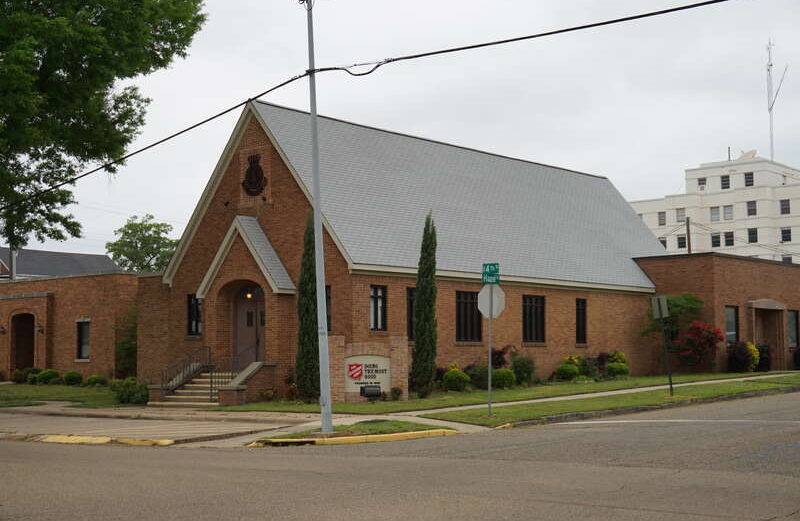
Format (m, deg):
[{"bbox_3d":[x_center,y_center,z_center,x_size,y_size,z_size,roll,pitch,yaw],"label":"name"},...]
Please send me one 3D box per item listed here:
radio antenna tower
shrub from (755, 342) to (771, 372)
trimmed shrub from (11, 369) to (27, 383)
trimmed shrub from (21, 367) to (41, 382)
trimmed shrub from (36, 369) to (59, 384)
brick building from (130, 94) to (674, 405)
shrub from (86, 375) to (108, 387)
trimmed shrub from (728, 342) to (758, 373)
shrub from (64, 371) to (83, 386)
[{"bbox_3d":[46.523,-19.523,140.000,2.400,15.500,1.200,-5,-7,42],"label":"radio antenna tower"},{"bbox_3d":[14.284,3.783,44.644,0.800,1.100,0.750,-5,-7,42],"label":"shrub"},{"bbox_3d":[-13.805,4.162,41.000,0.600,0.500,0.600,-5,-7,42],"label":"trimmed shrub"},{"bbox_3d":[-13.208,4.075,40.500,0.720,0.550,0.700,-5,-7,42],"label":"trimmed shrub"},{"bbox_3d":[-12.383,4.075,39.800,0.780,0.560,0.720,-5,-7,42],"label":"trimmed shrub"},{"bbox_3d":[1.408,0.276,42.701,9.950,9.310,22.680,-5,-7,42],"label":"brick building"},{"bbox_3d":[-10.092,4.004,37.800,0.720,0.380,0.660,-5,-7,42],"label":"shrub"},{"bbox_3d":[13.150,3.713,43.372,1.100,1.150,1.150,-5,-7,42],"label":"trimmed shrub"},{"bbox_3d":[-11.215,4.041,38.800,0.680,0.520,0.660,-5,-7,42],"label":"shrub"}]

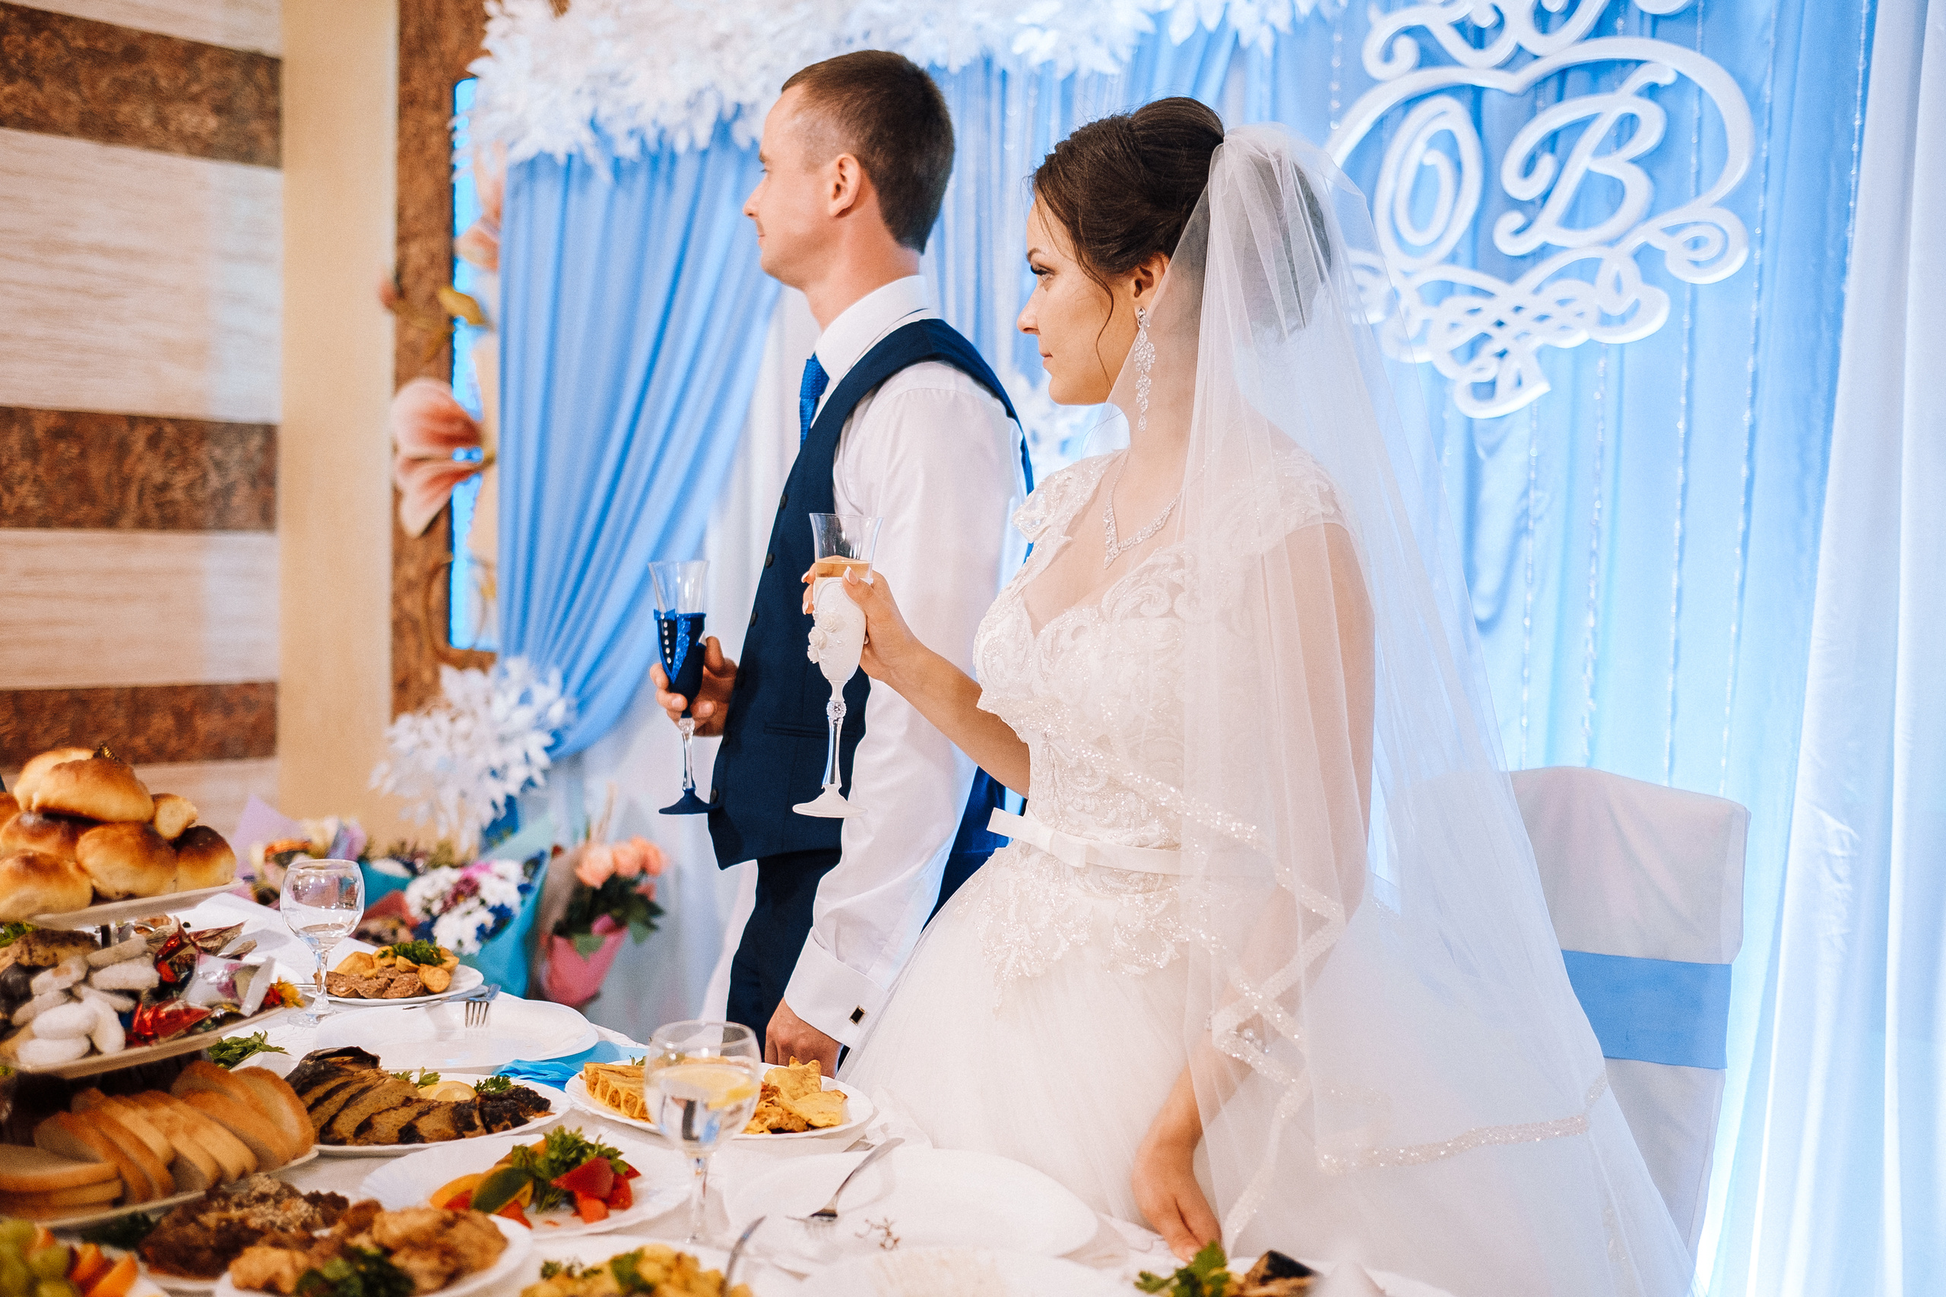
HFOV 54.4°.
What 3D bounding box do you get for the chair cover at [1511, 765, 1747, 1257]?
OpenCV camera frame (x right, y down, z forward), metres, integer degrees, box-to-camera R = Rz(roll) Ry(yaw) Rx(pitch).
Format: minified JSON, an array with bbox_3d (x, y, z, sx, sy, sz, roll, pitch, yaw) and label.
[{"bbox_3d":[0.585,0.666,2.219,0.450,1.000,0.520,5,5,40],"label":"chair cover"}]

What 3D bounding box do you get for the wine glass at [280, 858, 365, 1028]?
[{"bbox_3d":[-0.694,0.310,2.020,0.088,0.171,0.088,2,3,0],"label":"wine glass"}]

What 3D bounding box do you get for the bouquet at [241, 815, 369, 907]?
[{"bbox_3d":[-1.342,0.432,3.800,0.270,0.240,0.250,2,3,0],"label":"bouquet"}]

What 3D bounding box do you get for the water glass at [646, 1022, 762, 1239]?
[{"bbox_3d":[-0.203,0.362,1.430,0.083,0.164,0.083,2,3,0],"label":"water glass"}]

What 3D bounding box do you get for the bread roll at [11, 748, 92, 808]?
[{"bbox_3d":[-0.737,0.107,1.530,0.090,0.052,0.078,2,3,0],"label":"bread roll"}]

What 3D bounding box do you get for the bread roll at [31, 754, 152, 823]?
[{"bbox_3d":[-0.685,0.109,1.470,0.092,0.054,0.078,2,3,0],"label":"bread roll"}]

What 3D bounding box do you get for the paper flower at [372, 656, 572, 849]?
[{"bbox_3d":[-1.218,0.253,4.600,0.420,0.460,0.480,-2,5,-44],"label":"paper flower"}]

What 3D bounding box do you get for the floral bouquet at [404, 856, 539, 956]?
[{"bbox_3d":[-0.914,0.478,3.450,0.270,0.240,0.250,2,3,0],"label":"floral bouquet"}]

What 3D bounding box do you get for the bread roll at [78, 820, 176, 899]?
[{"bbox_3d":[-0.659,0.165,1.470,0.080,0.060,0.080,2,3,0],"label":"bread roll"}]

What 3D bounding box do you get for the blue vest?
[{"bbox_3d":[-0.106,-0.054,1.950,0.310,0.570,0.420,1,4,-15],"label":"blue vest"}]

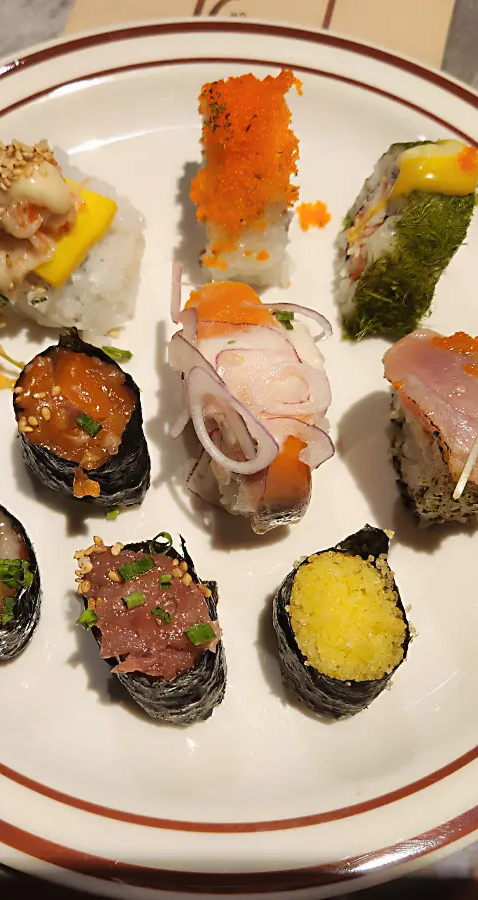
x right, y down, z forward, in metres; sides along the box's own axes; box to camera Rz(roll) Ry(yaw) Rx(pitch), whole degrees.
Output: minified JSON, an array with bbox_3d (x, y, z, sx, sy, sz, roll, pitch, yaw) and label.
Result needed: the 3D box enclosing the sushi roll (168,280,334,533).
[{"bbox_3d":[0.002,-0.012,0.224,0.035,0.037,0.056,-8,70,-6],"label":"sushi roll"}]

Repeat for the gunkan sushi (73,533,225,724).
[{"bbox_3d":[-0.020,0.046,0.202,0.028,0.034,0.045,-30,74,-13],"label":"gunkan sushi"}]

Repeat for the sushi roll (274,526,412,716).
[{"bbox_3d":[0.026,0.047,0.206,0.029,0.031,0.038,-8,70,-6],"label":"sushi roll"}]

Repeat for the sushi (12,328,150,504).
[{"bbox_3d":[-0.042,-0.007,0.222,0.031,0.033,0.037,-36,75,-15],"label":"sushi"}]

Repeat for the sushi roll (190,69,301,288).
[{"bbox_3d":[0.002,-0.084,0.252,0.028,0.035,0.054,0,69,-3],"label":"sushi roll"}]

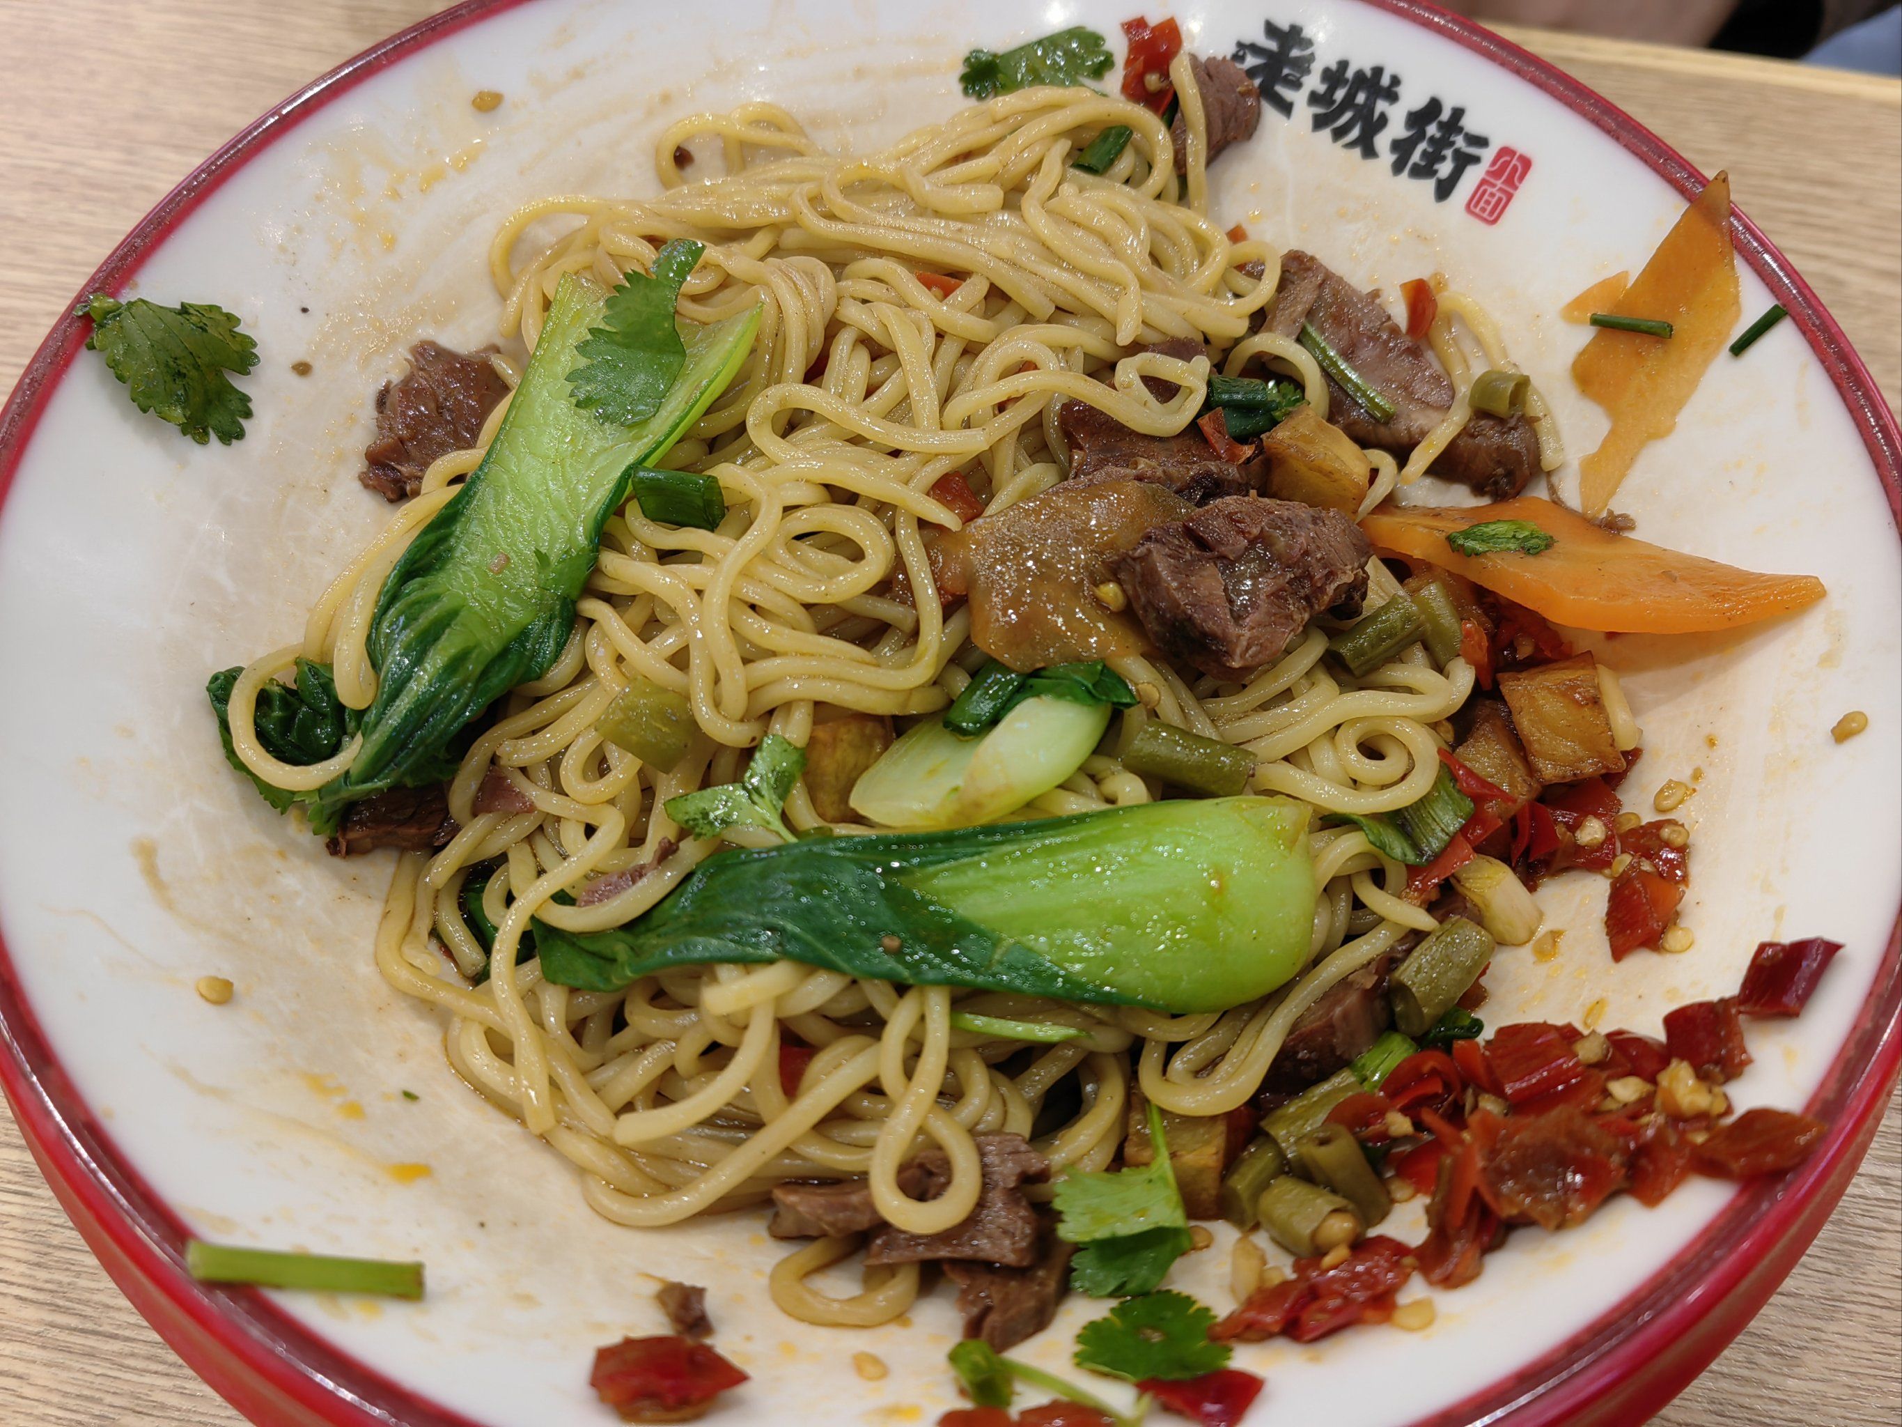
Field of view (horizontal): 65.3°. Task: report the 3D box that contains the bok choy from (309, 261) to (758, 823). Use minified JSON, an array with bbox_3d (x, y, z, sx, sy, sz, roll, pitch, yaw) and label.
[{"bbox_3d":[-0.058,-0.025,0.202,0.029,0.016,0.085,24,69,13],"label":"bok choy"}]

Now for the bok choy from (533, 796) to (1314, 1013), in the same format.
[{"bbox_3d":[-0.003,0.022,0.166,0.087,0.018,0.023,-3,58,2],"label":"bok choy"}]

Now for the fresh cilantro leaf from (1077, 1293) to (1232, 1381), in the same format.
[{"bbox_3d":[0.019,0.060,0.142,0.015,0.003,0.009,-5,28,2],"label":"fresh cilantro leaf"}]

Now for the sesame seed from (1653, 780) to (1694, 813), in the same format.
[{"bbox_3d":[0.088,0.010,0.182,0.005,0.002,0.003,-44,39,-10],"label":"sesame seed"}]

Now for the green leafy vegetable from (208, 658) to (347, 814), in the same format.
[{"bbox_3d":[-0.075,0.003,0.167,0.017,0.009,0.017,1,59,0],"label":"green leafy vegetable"}]

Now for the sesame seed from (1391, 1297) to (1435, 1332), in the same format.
[{"bbox_3d":[0.044,0.057,0.142,0.004,0.002,0.003,-17,29,-8],"label":"sesame seed"}]

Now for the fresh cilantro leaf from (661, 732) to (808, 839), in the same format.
[{"bbox_3d":[-0.025,0.009,0.172,0.017,0.007,0.010,-32,64,-19],"label":"fresh cilantro leaf"}]

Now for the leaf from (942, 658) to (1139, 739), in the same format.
[{"bbox_3d":[0.011,-0.002,0.178,0.024,0.007,0.008,3,58,1],"label":"leaf"}]

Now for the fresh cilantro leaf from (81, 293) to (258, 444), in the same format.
[{"bbox_3d":[-0.107,-0.048,0.204,0.018,0.006,0.023,-36,90,-39],"label":"fresh cilantro leaf"}]

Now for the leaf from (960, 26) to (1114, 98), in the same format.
[{"bbox_3d":[0.014,-0.110,0.251,0.025,0.005,0.011,-13,88,4],"label":"leaf"}]

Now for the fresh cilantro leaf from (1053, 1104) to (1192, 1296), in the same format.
[{"bbox_3d":[0.018,0.050,0.153,0.013,0.011,0.018,19,60,11],"label":"fresh cilantro leaf"}]

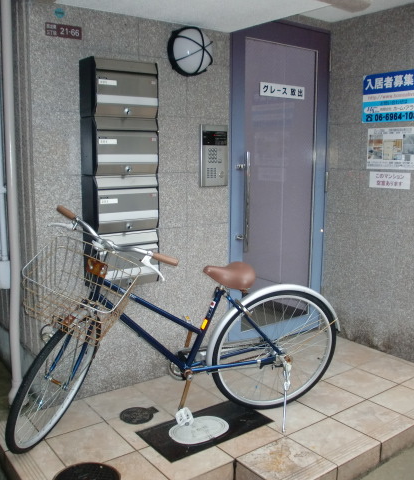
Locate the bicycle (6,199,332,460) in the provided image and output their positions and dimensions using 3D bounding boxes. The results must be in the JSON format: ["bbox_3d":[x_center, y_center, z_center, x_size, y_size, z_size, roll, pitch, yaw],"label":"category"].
[{"bbox_3d":[-0.083,0.379,2.320,1.611,1.050,0.662,-2,9,-16],"label":"bicycle"}]

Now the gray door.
[{"bbox_3d":[0.485,-0.344,3.420,0.864,2.081,0.061,-7,11,-37],"label":"gray door"}]

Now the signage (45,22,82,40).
[{"bbox_3d":[-0.666,-0.976,2.425,0.176,0.060,0.010,-7,11,-37],"label":"signage"}]

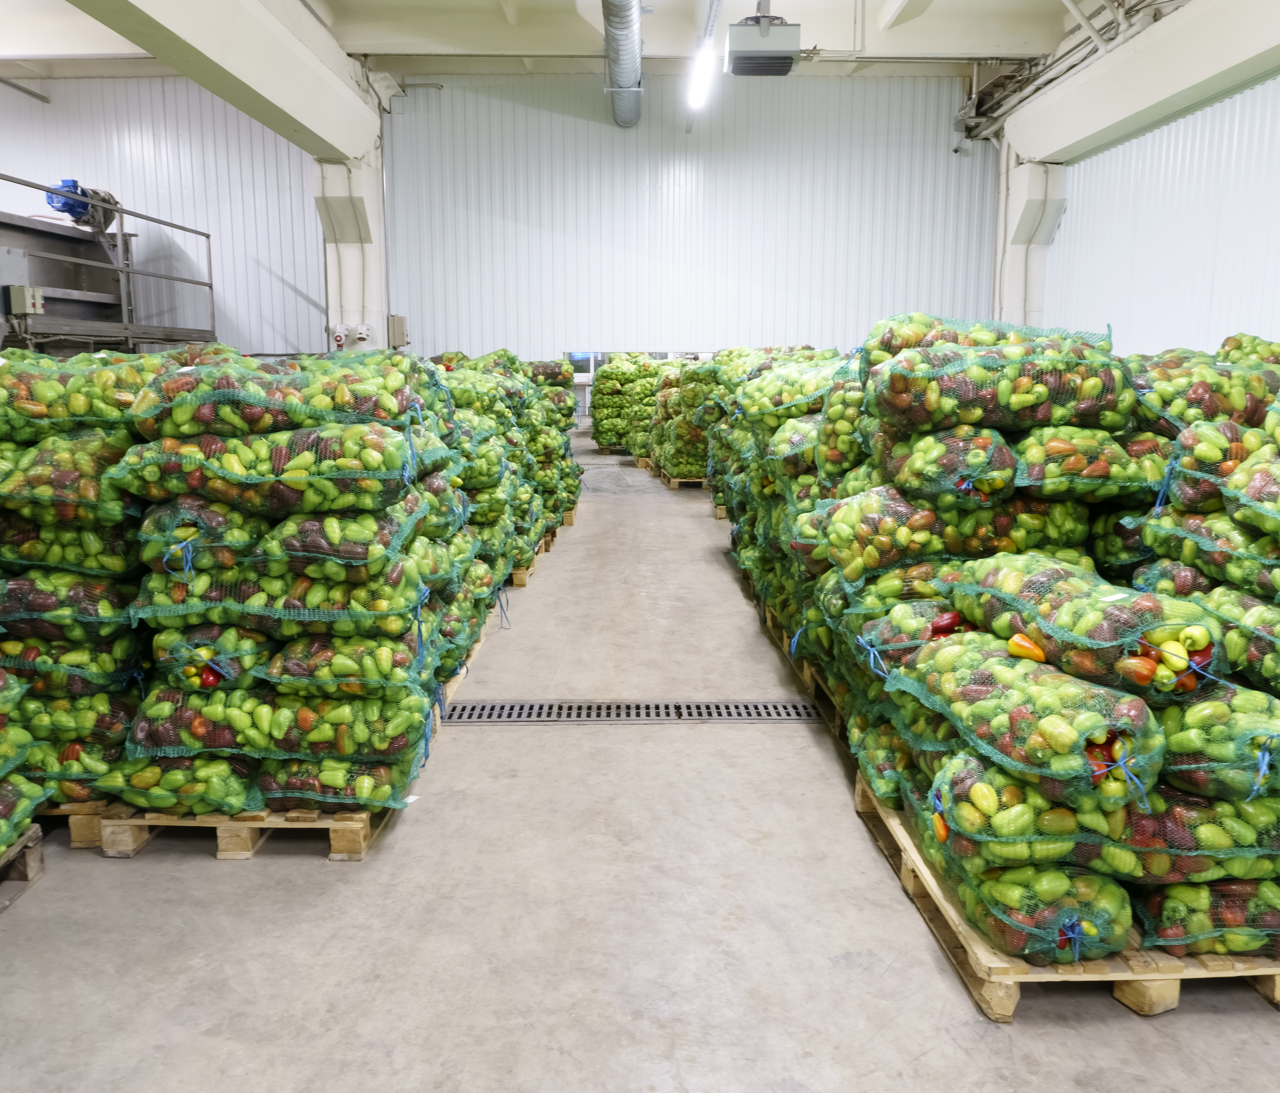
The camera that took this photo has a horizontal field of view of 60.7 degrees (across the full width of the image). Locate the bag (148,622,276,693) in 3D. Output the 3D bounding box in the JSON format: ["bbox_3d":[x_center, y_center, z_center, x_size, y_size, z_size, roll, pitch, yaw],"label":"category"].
[{"bbox_3d":[-1.265,0.262,3.582,0.370,0.205,0.780,0,9,-3],"label":"bag"}]

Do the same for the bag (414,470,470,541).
[{"bbox_3d":[-1.050,-0.178,4.074,0.820,0.220,0.450,0,9,0],"label":"bag"}]

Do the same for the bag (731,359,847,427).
[{"bbox_3d":[0.780,-0.624,4.458,0.780,0.240,0.420,0,9,0],"label":"bag"}]

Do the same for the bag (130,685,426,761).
[{"bbox_3d":[-1.080,0.488,3.437,0.840,0.220,0.420,0,9,-3],"label":"bag"}]

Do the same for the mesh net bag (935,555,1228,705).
[{"bbox_3d":[1.125,0.166,2.885,0.380,0.220,0.740,-3,16,-18],"label":"mesh net bag"}]

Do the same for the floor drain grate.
[{"bbox_3d":[-0.030,0.737,4.801,1.660,0.030,0.280,0,9,0],"label":"floor drain grate"}]

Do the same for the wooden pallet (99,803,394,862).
[{"bbox_3d":[-1.240,0.793,3.930,0.800,0.144,1.200,0,9,0],"label":"wooden pallet"}]

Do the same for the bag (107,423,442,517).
[{"bbox_3d":[-1.090,-0.232,3.276,0.880,0.240,0.420,0,9,0],"label":"bag"}]

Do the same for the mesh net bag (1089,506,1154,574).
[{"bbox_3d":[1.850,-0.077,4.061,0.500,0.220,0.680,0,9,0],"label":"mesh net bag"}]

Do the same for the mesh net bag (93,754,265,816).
[{"bbox_3d":[-1.390,0.663,3.665,0.500,0.200,0.760,0,9,0],"label":"mesh net bag"}]

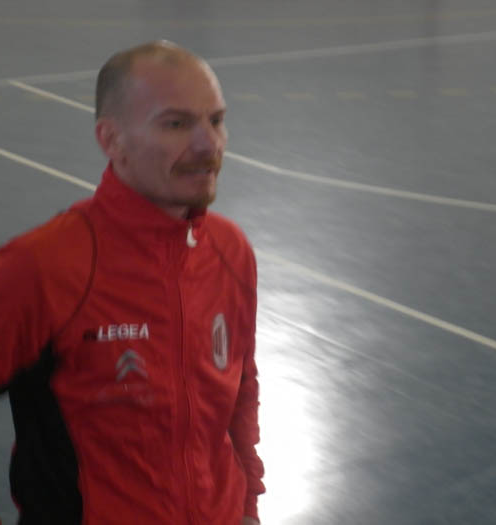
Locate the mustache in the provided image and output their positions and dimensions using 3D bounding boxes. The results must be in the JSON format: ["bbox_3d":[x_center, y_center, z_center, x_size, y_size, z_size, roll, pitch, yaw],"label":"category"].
[{"bbox_3d":[-0.066,-0.133,3.100,0.072,0.023,0.030,-10,17,-34],"label":"mustache"}]

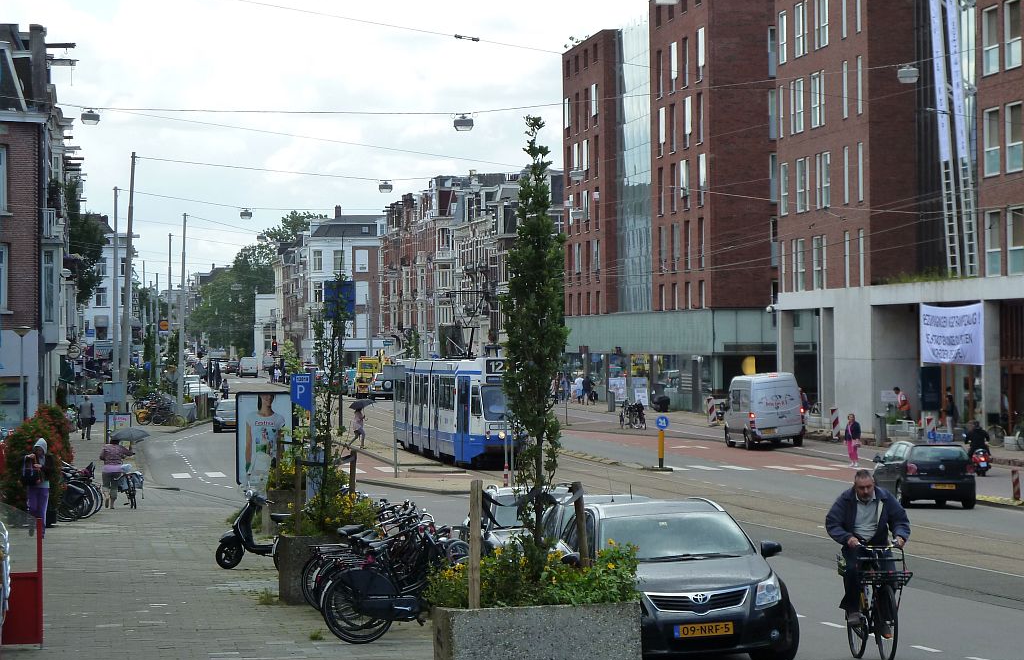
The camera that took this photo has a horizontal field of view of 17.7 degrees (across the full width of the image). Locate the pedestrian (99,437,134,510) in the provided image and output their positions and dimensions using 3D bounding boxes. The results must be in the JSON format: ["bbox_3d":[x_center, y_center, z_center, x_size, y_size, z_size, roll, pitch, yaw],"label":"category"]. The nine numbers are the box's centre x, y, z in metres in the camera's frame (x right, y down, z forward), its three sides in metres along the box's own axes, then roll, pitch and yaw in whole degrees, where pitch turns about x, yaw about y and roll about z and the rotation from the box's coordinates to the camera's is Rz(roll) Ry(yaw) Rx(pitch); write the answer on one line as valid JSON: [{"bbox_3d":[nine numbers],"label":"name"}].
[{"bbox_3d":[-8.841,3.192,73.400,0.700,1.650,0.500,-1,0,-7],"label":"pedestrian"}]

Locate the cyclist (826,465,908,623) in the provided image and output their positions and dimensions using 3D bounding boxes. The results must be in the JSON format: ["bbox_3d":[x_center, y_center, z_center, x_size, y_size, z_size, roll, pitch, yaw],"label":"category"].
[{"bbox_3d":[3.205,2.020,29.600,0.760,1.520,1.050,0,0,-8],"label":"cyclist"}]

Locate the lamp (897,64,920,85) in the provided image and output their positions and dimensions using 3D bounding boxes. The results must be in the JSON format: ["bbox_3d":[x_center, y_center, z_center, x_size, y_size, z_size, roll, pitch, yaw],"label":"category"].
[{"bbox_3d":[8.450,-5.447,70.000,0.470,0.380,0.480,0,0,-7],"label":"lamp"}]

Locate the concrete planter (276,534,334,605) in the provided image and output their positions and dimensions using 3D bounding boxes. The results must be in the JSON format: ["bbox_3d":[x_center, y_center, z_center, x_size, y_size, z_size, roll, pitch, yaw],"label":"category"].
[{"bbox_3d":[-2.090,2.840,39.000,1.260,0.800,1.100,0,0,-7],"label":"concrete planter"}]

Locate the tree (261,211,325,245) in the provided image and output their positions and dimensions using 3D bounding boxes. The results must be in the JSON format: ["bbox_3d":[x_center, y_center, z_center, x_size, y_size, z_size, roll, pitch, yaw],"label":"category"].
[{"bbox_3d":[-22.521,-3.300,340.000,10.000,18.000,10.000,0,0,-7],"label":"tree"}]

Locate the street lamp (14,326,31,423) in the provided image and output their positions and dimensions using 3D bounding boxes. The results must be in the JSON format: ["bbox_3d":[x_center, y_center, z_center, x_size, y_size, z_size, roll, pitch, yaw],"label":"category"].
[{"bbox_3d":[-15.348,2.032,103.000,0.560,4.280,0.560,0,0,0],"label":"street lamp"}]

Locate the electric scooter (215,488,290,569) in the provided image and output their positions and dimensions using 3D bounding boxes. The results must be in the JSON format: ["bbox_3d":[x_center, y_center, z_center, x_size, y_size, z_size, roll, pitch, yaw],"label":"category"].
[{"bbox_3d":[-3.522,2.956,48.700,1.760,1.170,0.700,-1,0,-7],"label":"electric scooter"}]

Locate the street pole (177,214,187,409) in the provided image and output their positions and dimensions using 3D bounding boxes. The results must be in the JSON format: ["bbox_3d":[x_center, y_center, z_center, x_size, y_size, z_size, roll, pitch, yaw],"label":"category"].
[{"bbox_3d":[-15.903,-0.605,158.000,0.300,9.950,0.300,1,0,0],"label":"street pole"}]

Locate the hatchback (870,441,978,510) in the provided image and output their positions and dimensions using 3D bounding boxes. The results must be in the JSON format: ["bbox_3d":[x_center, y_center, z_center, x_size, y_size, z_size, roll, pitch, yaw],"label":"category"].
[{"bbox_3d":[8.970,3.100,71.700,1.650,1.460,3.900,0,0,-3],"label":"hatchback"}]

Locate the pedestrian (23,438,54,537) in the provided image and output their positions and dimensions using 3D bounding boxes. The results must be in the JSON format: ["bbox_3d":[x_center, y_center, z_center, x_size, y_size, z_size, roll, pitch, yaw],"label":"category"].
[{"bbox_3d":[-8.104,2.708,56.200,0.580,1.710,0.500,0,0,9],"label":"pedestrian"}]

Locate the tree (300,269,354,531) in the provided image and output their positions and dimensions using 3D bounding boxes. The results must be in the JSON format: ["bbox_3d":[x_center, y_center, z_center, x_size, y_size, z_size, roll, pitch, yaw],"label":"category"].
[{"bbox_3d":[-2.141,0.855,38.200,0.650,3.000,0.650,0,0,0],"label":"tree"}]

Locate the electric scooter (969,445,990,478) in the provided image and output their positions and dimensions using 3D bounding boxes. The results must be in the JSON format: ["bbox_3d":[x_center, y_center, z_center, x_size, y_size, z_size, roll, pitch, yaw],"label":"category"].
[{"bbox_3d":[12.540,3.350,88.000,0.700,1.130,1.800,0,0,-3],"label":"electric scooter"}]

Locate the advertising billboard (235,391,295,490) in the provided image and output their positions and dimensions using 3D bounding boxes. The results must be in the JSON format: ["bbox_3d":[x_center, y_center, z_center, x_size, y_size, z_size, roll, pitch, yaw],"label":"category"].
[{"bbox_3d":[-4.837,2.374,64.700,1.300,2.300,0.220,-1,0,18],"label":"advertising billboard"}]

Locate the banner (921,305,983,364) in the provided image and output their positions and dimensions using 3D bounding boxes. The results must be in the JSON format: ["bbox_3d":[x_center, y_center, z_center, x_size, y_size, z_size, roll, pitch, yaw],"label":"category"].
[{"bbox_3d":[15.852,0.140,117.900,0.100,2.150,8.700,0,0,-7],"label":"banner"}]

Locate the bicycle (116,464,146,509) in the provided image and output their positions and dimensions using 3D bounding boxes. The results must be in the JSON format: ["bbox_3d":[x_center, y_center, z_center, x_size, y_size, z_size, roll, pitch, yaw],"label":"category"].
[{"bbox_3d":[-8.460,3.400,72.800,0.600,1.060,1.750,0,0,-7],"label":"bicycle"}]

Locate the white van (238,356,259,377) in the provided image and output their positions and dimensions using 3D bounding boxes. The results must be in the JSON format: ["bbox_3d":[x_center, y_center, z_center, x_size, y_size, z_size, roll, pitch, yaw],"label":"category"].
[{"bbox_3d":[-26.941,3.808,337.000,1.850,2.050,4.600,0,0,-5],"label":"white van"}]

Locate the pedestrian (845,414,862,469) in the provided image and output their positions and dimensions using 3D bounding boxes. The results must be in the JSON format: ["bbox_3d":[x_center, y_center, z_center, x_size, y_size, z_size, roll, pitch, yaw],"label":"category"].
[{"bbox_3d":[10.535,3.409,101.300,0.550,1.630,0.420,-1,0,34],"label":"pedestrian"}]

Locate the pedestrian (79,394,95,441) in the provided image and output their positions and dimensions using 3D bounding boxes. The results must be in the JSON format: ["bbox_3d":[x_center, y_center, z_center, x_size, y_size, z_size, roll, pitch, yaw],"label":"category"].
[{"bbox_3d":[-16.613,3.447,128.200,0.600,1.750,0.500,0,0,-6],"label":"pedestrian"}]

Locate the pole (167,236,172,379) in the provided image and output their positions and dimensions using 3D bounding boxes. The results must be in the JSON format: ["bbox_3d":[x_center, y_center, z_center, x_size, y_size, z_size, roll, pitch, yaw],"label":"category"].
[{"bbox_3d":[-19.192,-0.480,184.000,0.270,9.910,0.270,0,0,0],"label":"pole"}]

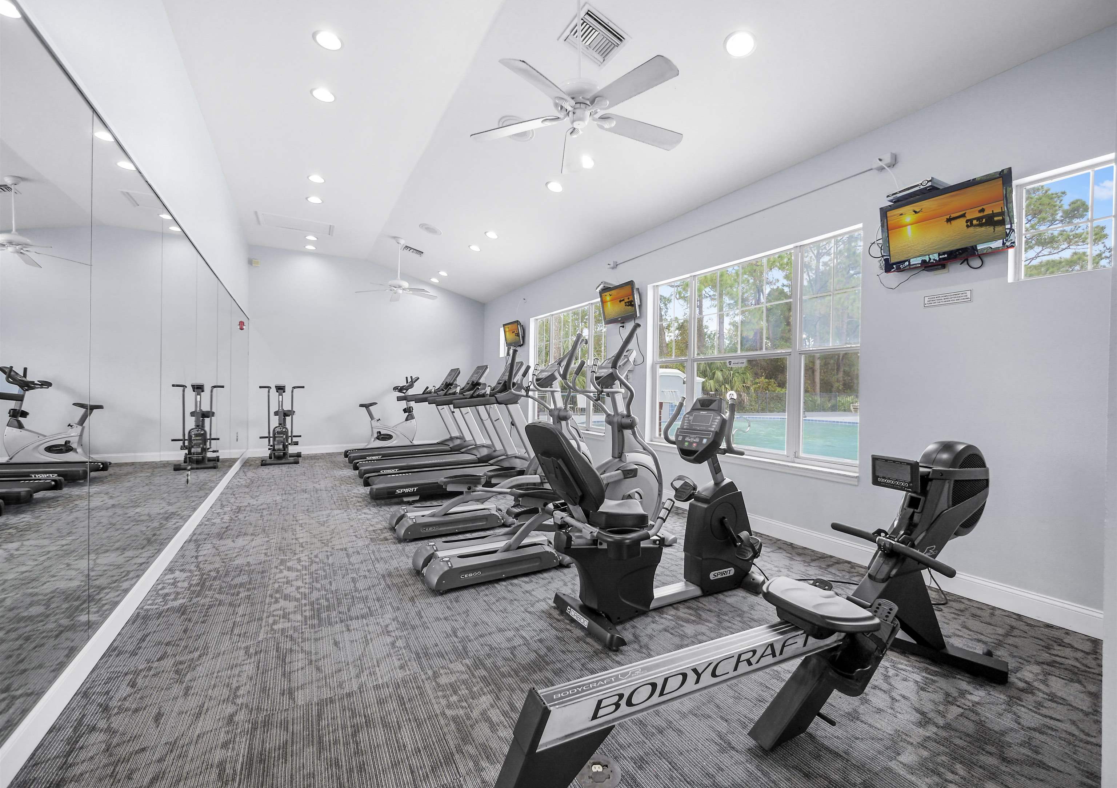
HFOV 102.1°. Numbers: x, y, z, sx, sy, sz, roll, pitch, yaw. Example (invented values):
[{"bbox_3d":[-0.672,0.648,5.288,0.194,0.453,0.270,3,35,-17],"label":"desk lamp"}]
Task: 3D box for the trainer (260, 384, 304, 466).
[{"bbox_3d":[-4.512,0.476,7.370,0.645,1.265,1.116,1,0,-22],"label":"trainer"}]

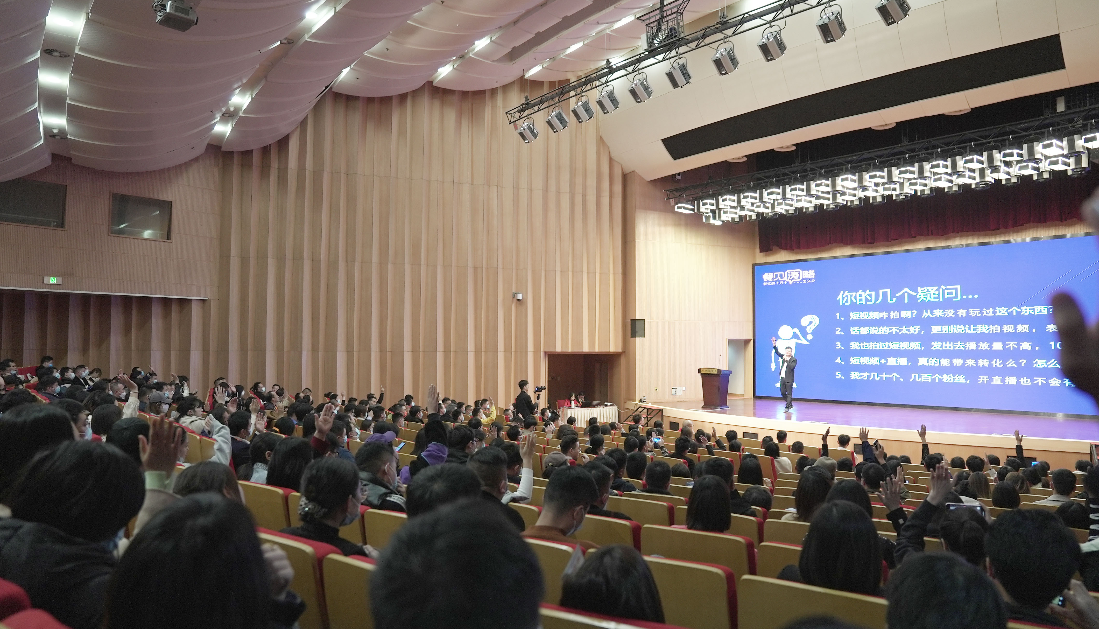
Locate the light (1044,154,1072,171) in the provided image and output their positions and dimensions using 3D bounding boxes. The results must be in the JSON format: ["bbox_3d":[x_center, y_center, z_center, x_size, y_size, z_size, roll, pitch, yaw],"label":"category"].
[{"bbox_3d":[11.034,-3.306,15.900,0.380,0.270,0.380,3,-3,-43],"label":"light"}]

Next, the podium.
[{"bbox_3d":[4.774,2.101,21.071,0.750,1.160,0.600,-2,-3,42],"label":"podium"}]

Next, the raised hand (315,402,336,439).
[{"bbox_3d":[-1.299,0.615,4.250,0.110,0.220,0.065,12,-3,-15],"label":"raised hand"}]

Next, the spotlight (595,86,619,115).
[{"bbox_3d":[1.146,-4.234,14.500,0.370,0.410,0.360,-2,-42,47],"label":"spotlight"}]

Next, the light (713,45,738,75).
[{"bbox_3d":[2.985,-4.303,12.400,0.370,0.410,0.360,-2,-42,47],"label":"light"}]

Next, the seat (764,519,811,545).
[{"bbox_3d":[1.627,1.697,4.398,0.560,0.980,0.640,-1,-3,31],"label":"seat"}]

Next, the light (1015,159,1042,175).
[{"bbox_3d":[11.011,-3.387,16.877,0.540,0.240,0.290,3,-4,-43],"label":"light"}]

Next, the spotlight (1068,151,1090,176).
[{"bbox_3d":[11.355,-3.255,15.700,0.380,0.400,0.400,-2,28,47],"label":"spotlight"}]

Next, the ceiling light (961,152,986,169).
[{"bbox_3d":[9.407,-3.424,16.257,0.540,0.240,0.290,3,-4,-43],"label":"ceiling light"}]

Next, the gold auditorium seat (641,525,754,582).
[{"bbox_3d":[0.823,1.525,3.670,0.560,0.980,0.640,-1,-3,32],"label":"gold auditorium seat"}]

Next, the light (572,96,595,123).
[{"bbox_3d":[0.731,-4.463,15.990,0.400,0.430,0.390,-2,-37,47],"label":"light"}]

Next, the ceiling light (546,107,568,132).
[{"bbox_3d":[0.165,-4.165,15.700,0.370,0.410,0.360,-2,-42,47],"label":"ceiling light"}]

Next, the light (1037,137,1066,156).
[{"bbox_3d":[10.396,-3.464,15.184,0.540,0.240,0.290,3,-4,-43],"label":"light"}]

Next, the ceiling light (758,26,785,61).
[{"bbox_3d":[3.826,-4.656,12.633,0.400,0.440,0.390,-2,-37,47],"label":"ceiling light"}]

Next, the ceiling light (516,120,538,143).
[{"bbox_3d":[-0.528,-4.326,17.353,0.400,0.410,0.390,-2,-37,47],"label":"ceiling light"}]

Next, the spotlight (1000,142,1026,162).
[{"bbox_3d":[9.921,-3.466,15.700,0.380,0.270,0.380,3,-3,-43],"label":"spotlight"}]

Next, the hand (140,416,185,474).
[{"bbox_3d":[-1.109,0.373,2.100,0.130,0.168,0.065,1,-3,-15],"label":"hand"}]

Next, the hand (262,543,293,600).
[{"bbox_3d":[-0.531,0.499,1.420,0.080,0.105,0.080,-1,-3,20],"label":"hand"}]

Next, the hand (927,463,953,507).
[{"bbox_3d":[1.629,0.710,3.060,0.095,0.178,0.060,12,-16,32],"label":"hand"}]

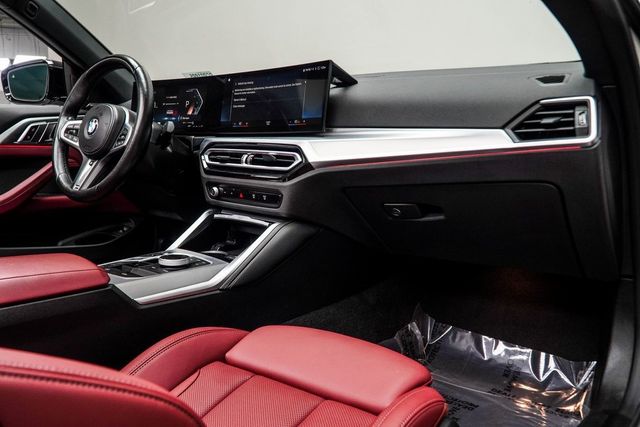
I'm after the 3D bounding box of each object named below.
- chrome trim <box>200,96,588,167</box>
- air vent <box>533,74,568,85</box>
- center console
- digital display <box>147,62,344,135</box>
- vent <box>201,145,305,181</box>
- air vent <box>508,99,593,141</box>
[{"bbox_3d":[0.048,-0.140,0.984,0.840,0.105,0.085,7,6,39],"label":"chrome trim"},{"bbox_3d":[0.354,-0.206,0.815,0.056,0.014,0.035,7,-9,40],"label":"air vent"},{"bbox_3d":[-0.272,0.064,1.016,0.230,0.100,0.340,6,10,35],"label":"center console"},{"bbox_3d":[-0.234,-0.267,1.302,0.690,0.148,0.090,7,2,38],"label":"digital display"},{"bbox_3d":[-0.145,-0.115,1.166,0.287,0.070,0.045,7,6,40],"label":"vent"},{"bbox_3d":[0.334,-0.132,0.777,0.127,0.062,0.040,8,4,43],"label":"air vent"}]

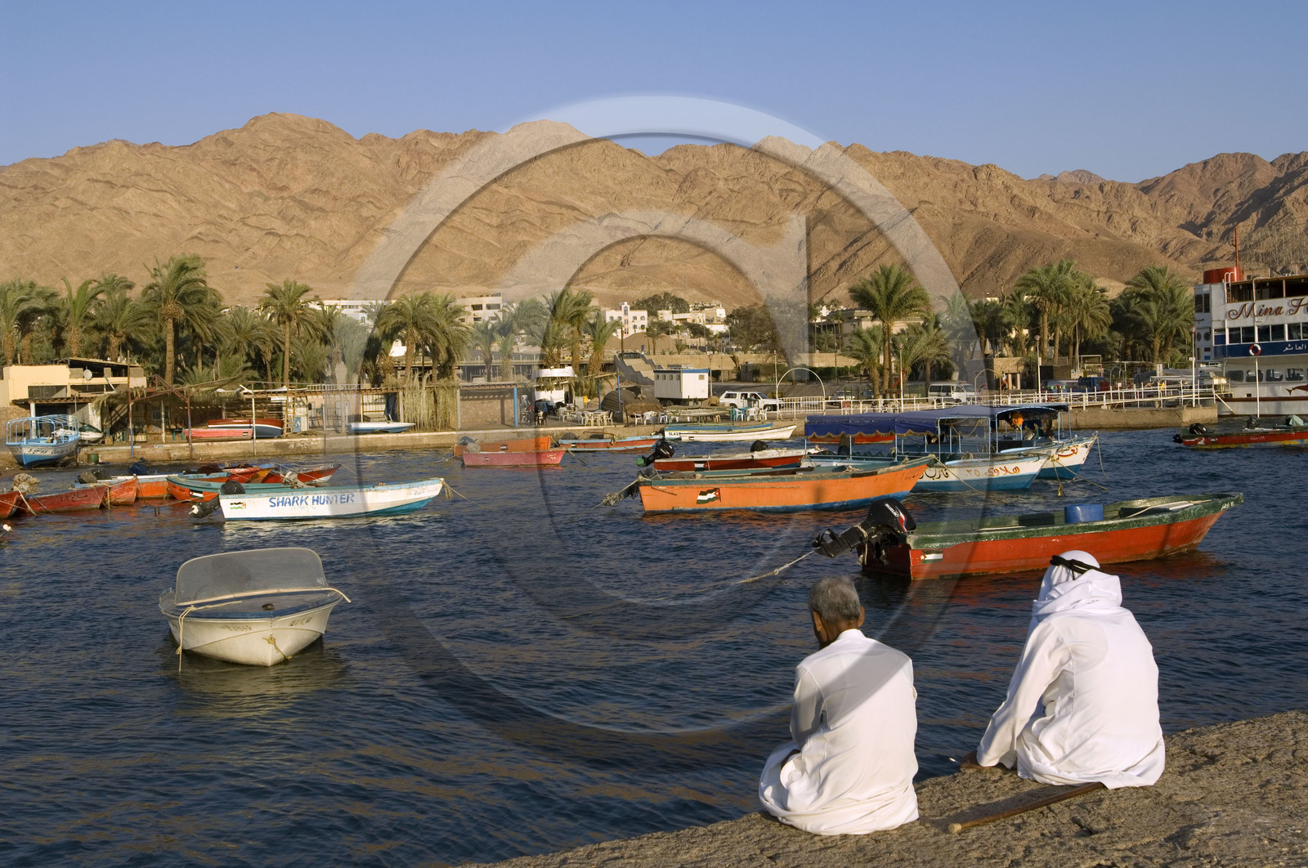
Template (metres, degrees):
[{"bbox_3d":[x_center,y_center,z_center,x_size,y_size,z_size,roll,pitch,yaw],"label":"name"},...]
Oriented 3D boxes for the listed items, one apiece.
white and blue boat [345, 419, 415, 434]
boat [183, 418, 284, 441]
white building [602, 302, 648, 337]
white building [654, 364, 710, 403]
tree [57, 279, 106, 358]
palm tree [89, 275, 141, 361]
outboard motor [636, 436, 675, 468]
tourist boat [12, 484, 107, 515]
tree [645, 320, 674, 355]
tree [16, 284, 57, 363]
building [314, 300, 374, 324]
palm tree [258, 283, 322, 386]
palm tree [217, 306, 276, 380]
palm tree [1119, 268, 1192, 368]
[{"bbox_3d":[-13.328,-0.428,69.017,3.400,0.720,1.500,-1,2,-20],"label":"white and blue boat"},{"bbox_3d":[-28.787,-0.350,97.000,6.800,1.450,2.100,-2,1,0],"label":"boat"},{"bbox_3d":[-9.624,-38.151,476.000,14.000,12.000,12.000,-2,2,-8],"label":"white building"},{"bbox_3d":[2.476,-4.448,127.000,2.600,3.000,5.000,-3,2,-27],"label":"white building"},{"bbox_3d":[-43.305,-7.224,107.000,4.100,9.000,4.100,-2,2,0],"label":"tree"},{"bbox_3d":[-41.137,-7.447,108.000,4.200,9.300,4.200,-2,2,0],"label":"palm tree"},{"bbox_3d":[0.036,0.632,50.000,0.800,1.350,0.450,39,0,0],"label":"outboard motor"},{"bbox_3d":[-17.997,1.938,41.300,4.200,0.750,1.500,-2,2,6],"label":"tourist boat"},{"bbox_3d":[0.518,-13.914,205.000,4.200,5.200,4.200,-2,1,0],"label":"tree"},{"bbox_3d":[-47.219,-6.512,108.000,4.800,10.000,4.800,-2,1,0],"label":"tree"},{"bbox_3d":[-87.082,-32.934,399.208,18.000,8.500,12.000,0,2,0],"label":"building"},{"bbox_3d":[-29.263,-7.120,114.000,5.300,10.800,5.300,-2,1,0],"label":"palm tree"},{"bbox_3d":[-30.213,-5.952,105.000,4.400,7.200,4.400,-2,2,0],"label":"palm tree"},{"bbox_3d":[48.621,-10.535,137.000,7.200,11.600,7.000,-2,1,0],"label":"palm tree"}]

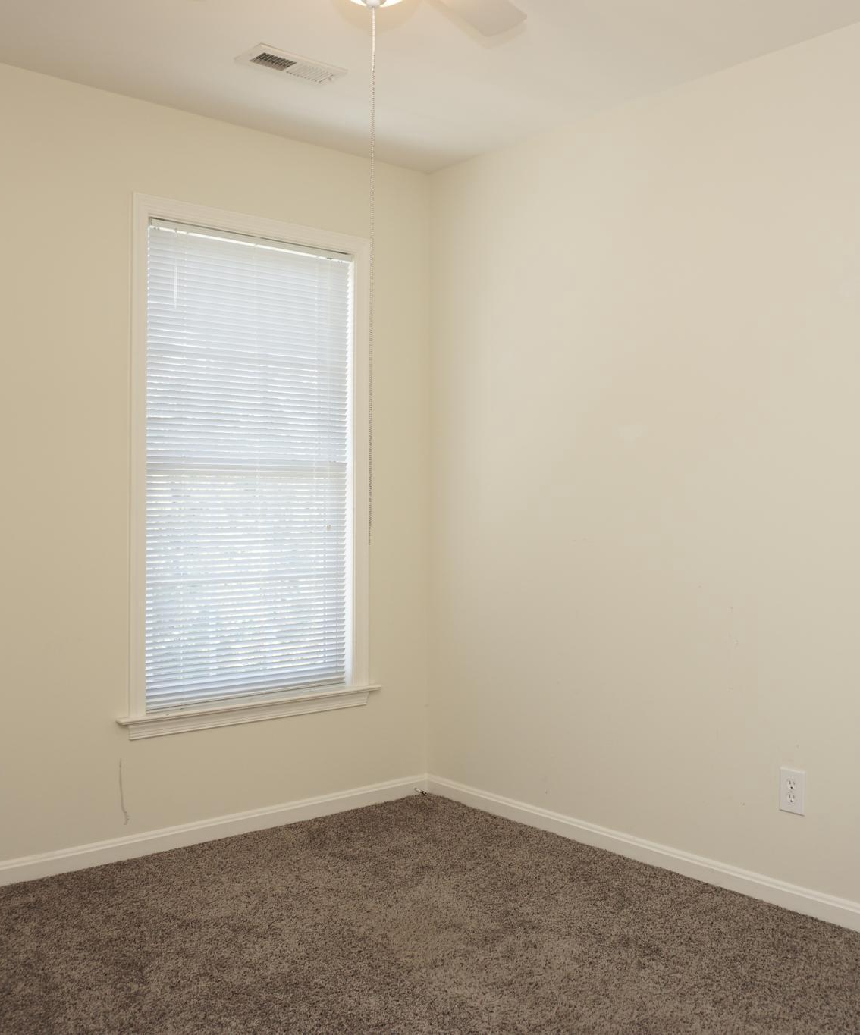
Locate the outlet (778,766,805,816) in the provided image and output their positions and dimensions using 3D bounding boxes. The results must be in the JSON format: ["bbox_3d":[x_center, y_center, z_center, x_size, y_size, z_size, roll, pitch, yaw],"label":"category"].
[{"bbox_3d":[1.025,0.775,2.923,0.012,0.119,0.074,0,1,-42],"label":"outlet"}]

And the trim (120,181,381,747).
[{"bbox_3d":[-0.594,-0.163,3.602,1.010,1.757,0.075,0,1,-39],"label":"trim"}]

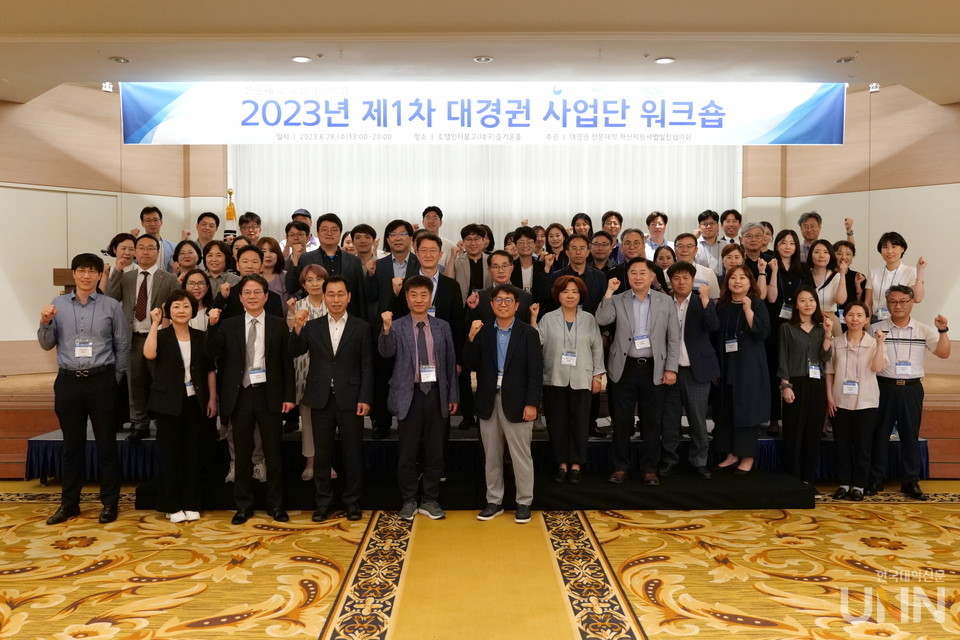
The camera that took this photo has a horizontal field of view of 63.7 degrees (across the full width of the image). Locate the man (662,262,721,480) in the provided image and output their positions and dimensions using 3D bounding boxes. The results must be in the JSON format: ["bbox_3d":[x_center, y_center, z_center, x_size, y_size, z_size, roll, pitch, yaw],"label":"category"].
[{"bbox_3d":[1.688,0.393,6.200,0.560,1.710,0.420,1,2,28],"label":"man"}]

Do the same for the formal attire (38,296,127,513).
[{"bbox_3d":[-2.797,0.578,5.476,0.580,1.573,0.380,0,2,-8],"label":"formal attire"}]

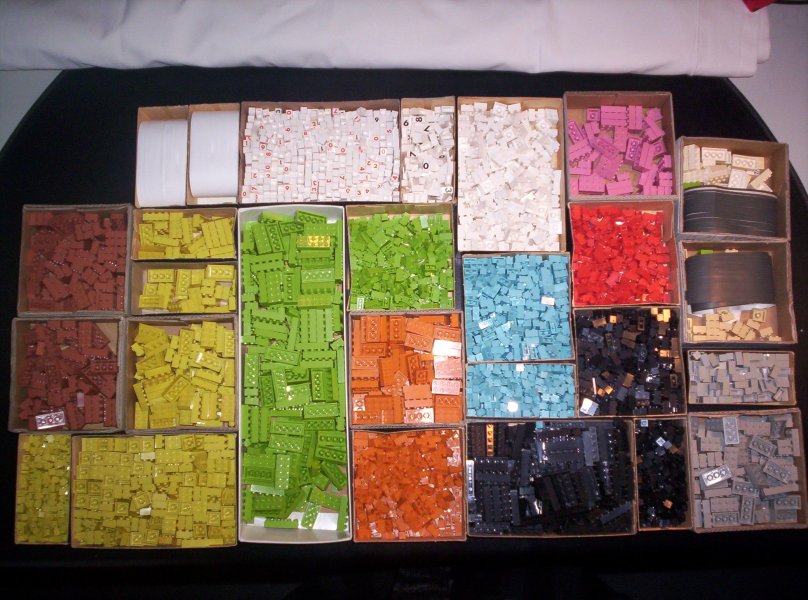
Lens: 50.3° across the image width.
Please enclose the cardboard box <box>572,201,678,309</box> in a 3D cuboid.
[{"bbox_3d":[0.164,-0.033,0.656,0.080,0.028,0.079,-1,83,-1],"label":"cardboard box"}]

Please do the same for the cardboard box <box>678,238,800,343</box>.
[{"bbox_3d":[0.248,-0.004,0.654,0.083,0.029,0.077,0,83,0],"label":"cardboard box"}]

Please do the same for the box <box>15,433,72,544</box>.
[{"bbox_3d":[-0.259,0.137,0.632,0.039,0.028,0.078,-1,83,-1],"label":"box"}]

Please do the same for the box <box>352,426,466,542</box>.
[{"bbox_3d":[0.004,0.134,0.631,0.080,0.031,0.079,-1,83,0],"label":"box"}]

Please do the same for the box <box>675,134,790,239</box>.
[{"bbox_3d":[0.250,-0.082,0.664,0.082,0.029,0.076,3,83,0],"label":"box"}]

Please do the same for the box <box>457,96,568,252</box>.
[{"bbox_3d":[0.081,-0.093,0.663,0.081,0.028,0.119,0,83,0],"label":"box"}]

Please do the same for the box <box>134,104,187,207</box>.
[{"bbox_3d":[-0.181,-0.106,0.661,0.038,0.031,0.078,-1,83,0],"label":"box"}]

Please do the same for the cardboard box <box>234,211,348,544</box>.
[{"bbox_3d":[-0.079,0.053,0.639,0.079,0.036,0.239,-1,83,0],"label":"cardboard box"}]

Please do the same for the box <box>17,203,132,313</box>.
[{"bbox_3d":[-0.243,-0.027,0.651,0.082,0.031,0.083,0,83,0],"label":"box"}]

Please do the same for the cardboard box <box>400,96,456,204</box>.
[{"bbox_3d":[0.019,-0.112,0.664,0.041,0.028,0.082,0,83,-1],"label":"cardboard box"}]

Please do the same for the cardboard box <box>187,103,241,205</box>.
[{"bbox_3d":[-0.144,-0.108,0.663,0.040,0.028,0.079,-1,83,-1],"label":"cardboard box"}]

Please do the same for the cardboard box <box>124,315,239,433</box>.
[{"bbox_3d":[-0.162,0.056,0.641,0.082,0.031,0.083,-1,83,0],"label":"cardboard box"}]

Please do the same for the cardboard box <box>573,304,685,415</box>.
[{"bbox_3d":[0.164,0.047,0.642,0.078,0.031,0.078,-1,83,0],"label":"cardboard box"}]

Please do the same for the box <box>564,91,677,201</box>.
[{"bbox_3d":[0.163,-0.114,0.662,0.082,0.031,0.083,-1,83,0],"label":"box"}]

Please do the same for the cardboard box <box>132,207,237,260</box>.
[{"bbox_3d":[-0.162,-0.046,0.654,0.078,0.031,0.038,0,83,0],"label":"cardboard box"}]

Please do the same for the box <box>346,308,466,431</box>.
[{"bbox_3d":[0.003,0.052,0.641,0.083,0.031,0.083,-1,83,0],"label":"box"}]

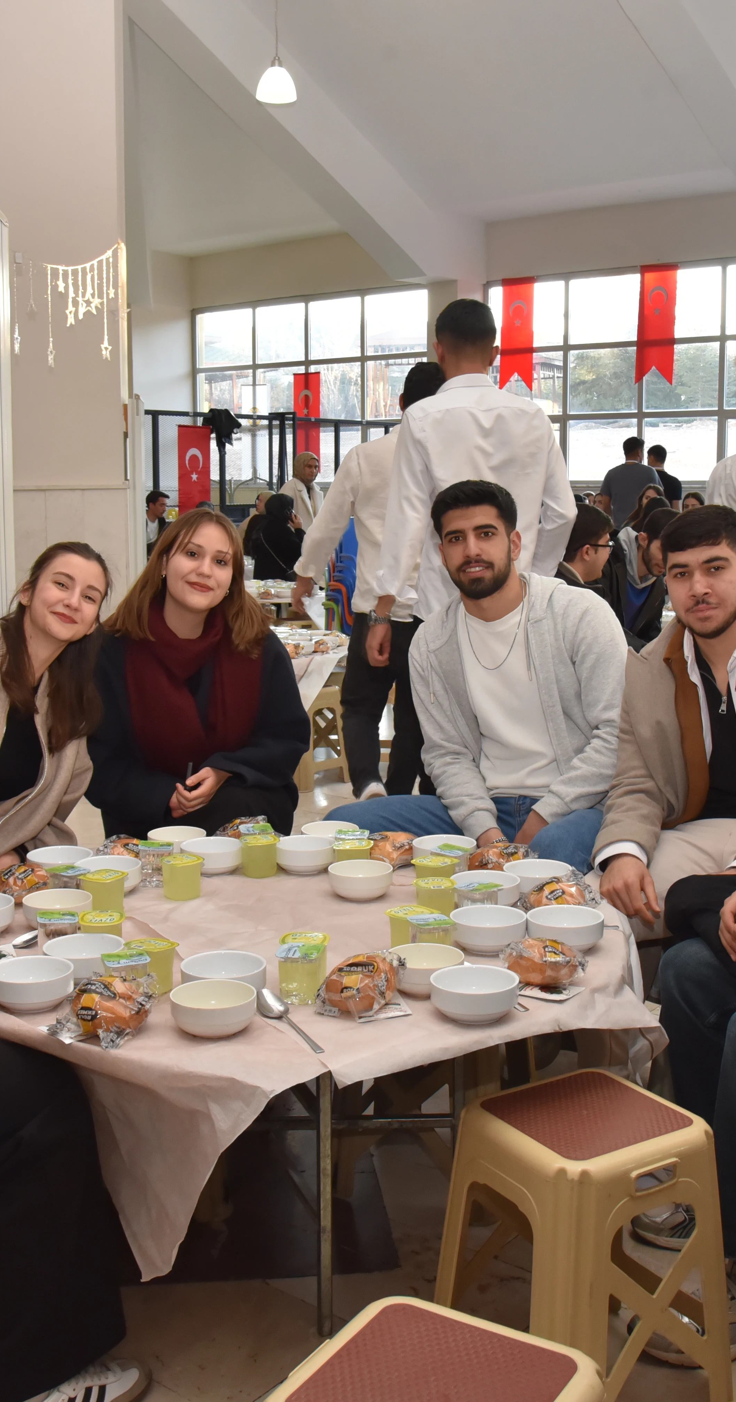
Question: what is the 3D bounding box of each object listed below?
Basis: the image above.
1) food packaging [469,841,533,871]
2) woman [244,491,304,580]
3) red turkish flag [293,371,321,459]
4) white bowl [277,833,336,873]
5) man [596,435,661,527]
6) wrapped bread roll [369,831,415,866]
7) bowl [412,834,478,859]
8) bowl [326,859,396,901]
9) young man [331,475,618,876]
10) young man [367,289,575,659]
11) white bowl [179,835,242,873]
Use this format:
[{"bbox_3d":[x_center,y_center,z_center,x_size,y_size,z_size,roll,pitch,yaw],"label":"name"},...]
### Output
[{"bbox_3d":[0.255,0.304,2.712,0.125,0.062,0.100,0,8,0],"label":"food packaging"},{"bbox_3d":[-0.674,-0.912,10.993,0.480,1.394,0.650,3,8,18],"label":"woman"},{"bbox_3d":[-0.636,-2.900,14.600,0.360,1.070,0.040,6,10,34],"label":"red turkish flag"},{"bbox_3d":[-0.125,0.313,2.817,0.122,0.056,0.122,0,8,0],"label":"white bowl"},{"bbox_3d":[1.816,-0.939,9.826,0.480,1.789,0.340,2,8,13],"label":"man"},{"bbox_3d":[0.045,0.292,2.781,0.105,0.065,0.100,0,8,0],"label":"wrapped bread roll"},{"bbox_3d":[0.148,0.301,2.700,0.122,0.056,0.122,0,8,0],"label":"bowl"},{"bbox_3d":[-0.013,0.338,2.594,0.122,0.056,0.122,0,8,0],"label":"bowl"},{"bbox_3d":[0.240,0.181,3.159,0.660,1.350,0.780,2,9,13],"label":"young man"},{"bbox_3d":[0.280,-0.191,4.014,0.580,1.840,0.380,0,8,-2],"label":"young man"},{"bbox_3d":[-0.308,0.303,2.743,0.120,0.054,0.120,0,8,0],"label":"white bowl"}]

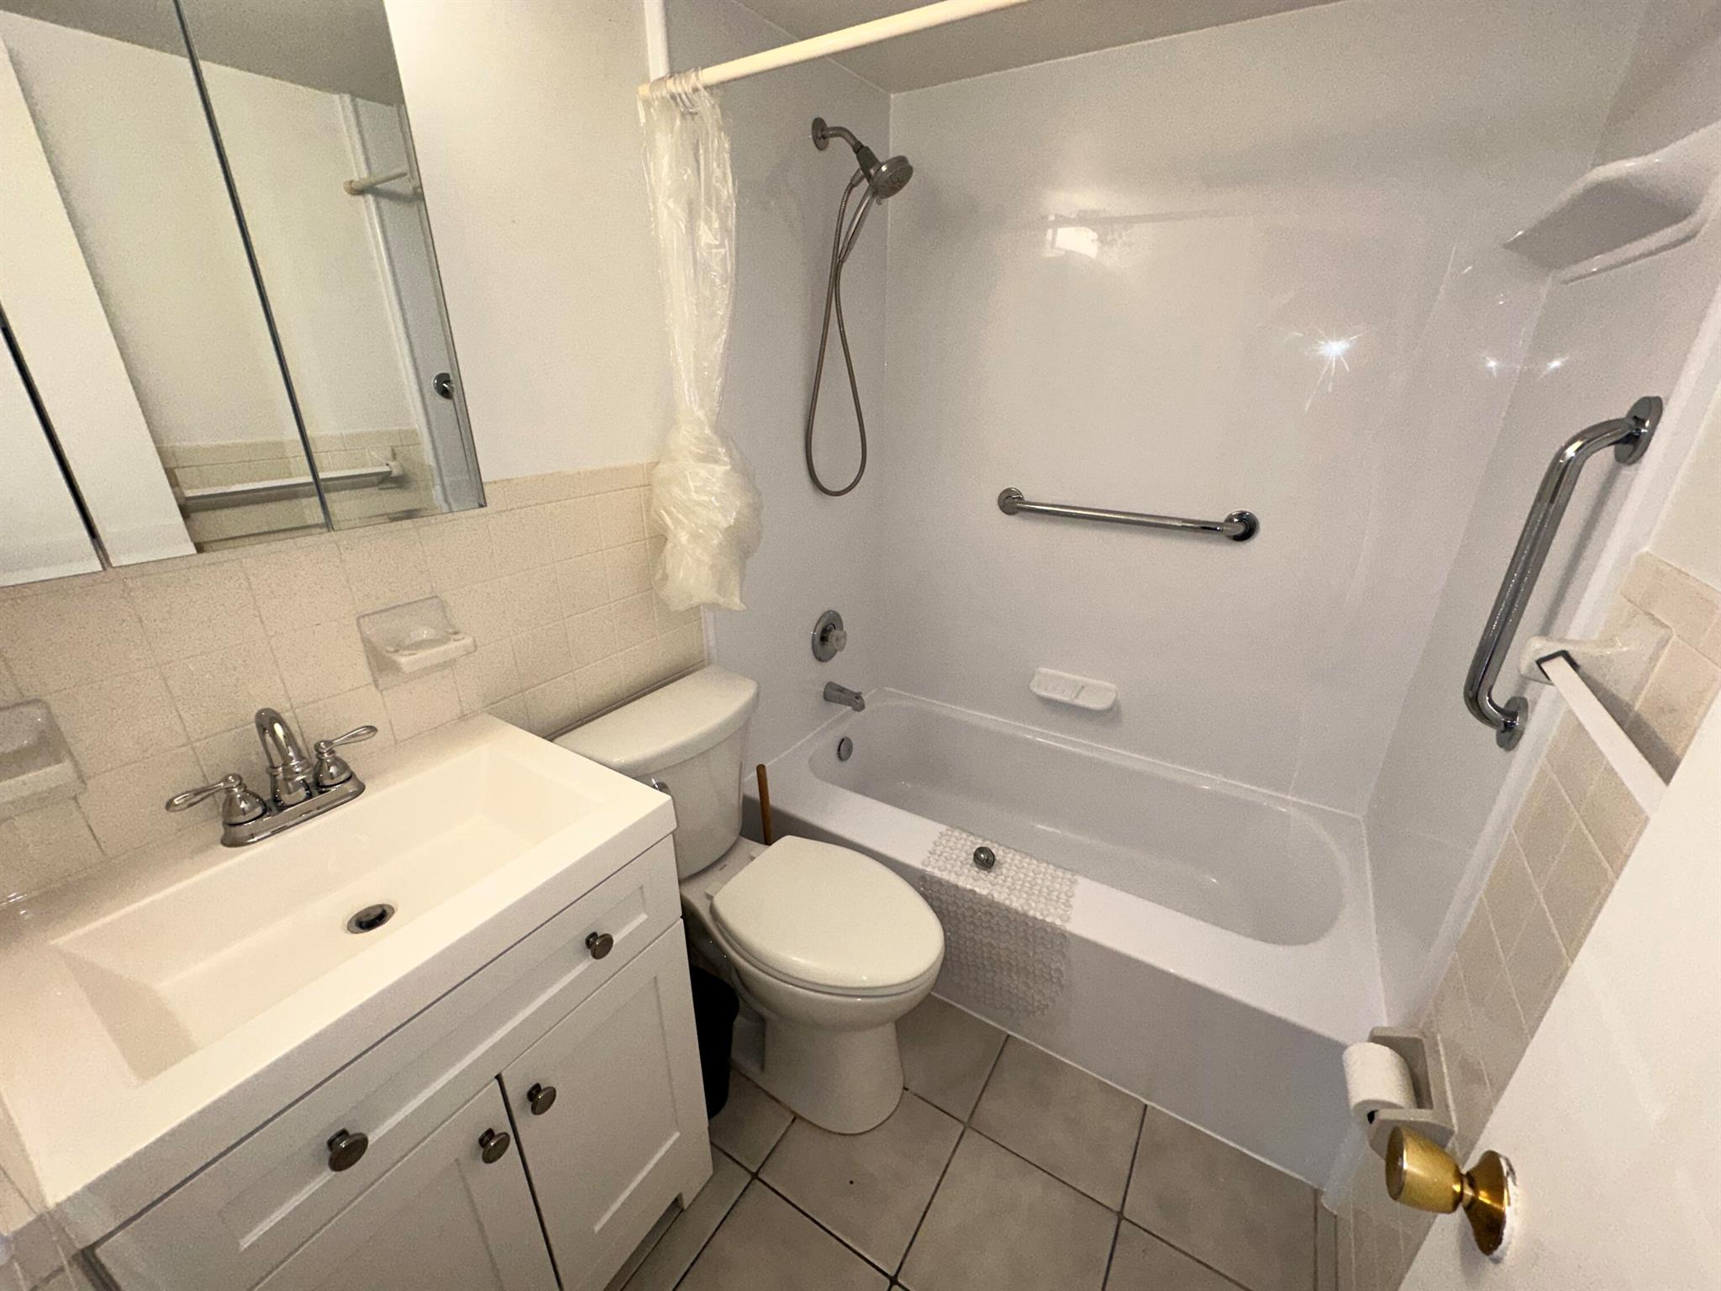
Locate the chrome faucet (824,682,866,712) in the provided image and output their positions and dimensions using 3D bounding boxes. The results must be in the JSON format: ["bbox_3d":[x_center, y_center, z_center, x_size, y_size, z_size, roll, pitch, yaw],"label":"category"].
[{"bbox_3d":[-0.043,0.168,2.195,0.138,0.075,0.060,13,25,29],"label":"chrome faucet"}]

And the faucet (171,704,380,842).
[{"bbox_3d":[-0.749,0.157,0.912,0.130,0.170,0.237,13,26,29],"label":"faucet"}]

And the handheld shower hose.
[{"bbox_3d":[-0.005,-0.808,1.737,0.250,0.885,0.210,13,25,29],"label":"handheld shower hose"}]

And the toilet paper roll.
[{"bbox_3d":[0.740,0.631,0.997,0.084,0.084,0.102,13,26,29],"label":"toilet paper roll"}]

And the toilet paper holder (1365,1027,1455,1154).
[{"bbox_3d":[0.758,0.629,0.977,0.078,0.115,0.167,13,25,29],"label":"toilet paper holder"}]

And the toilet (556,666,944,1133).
[{"bbox_3d":[-0.173,0.548,1.478,0.765,0.745,0.430,13,25,29],"label":"toilet"}]

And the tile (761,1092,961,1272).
[{"bbox_3d":[0.008,1.006,1.383,0.305,0.010,0.306,13,26,29],"label":"tile"}]

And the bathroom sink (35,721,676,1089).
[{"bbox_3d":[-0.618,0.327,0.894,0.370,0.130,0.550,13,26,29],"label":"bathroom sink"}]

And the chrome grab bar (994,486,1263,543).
[{"bbox_3d":[0.679,-0.348,1.867,0.685,0.076,0.078,13,25,29],"label":"chrome grab bar"}]

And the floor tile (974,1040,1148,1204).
[{"bbox_3d":[0.412,0.980,1.448,0.304,0.010,0.242,13,26,29],"label":"floor tile"}]

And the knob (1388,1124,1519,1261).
[{"bbox_3d":[0.405,0.374,0.487,0.063,0.065,0.065,13,26,29],"label":"knob"}]

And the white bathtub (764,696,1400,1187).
[{"bbox_3d":[0.475,0.587,1.913,1.475,0.362,0.805,13,25,29],"label":"white bathtub"}]

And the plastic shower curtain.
[{"bbox_3d":[-0.316,-0.509,1.330,0.215,0.990,0.180,13,26,29],"label":"plastic shower curtain"}]

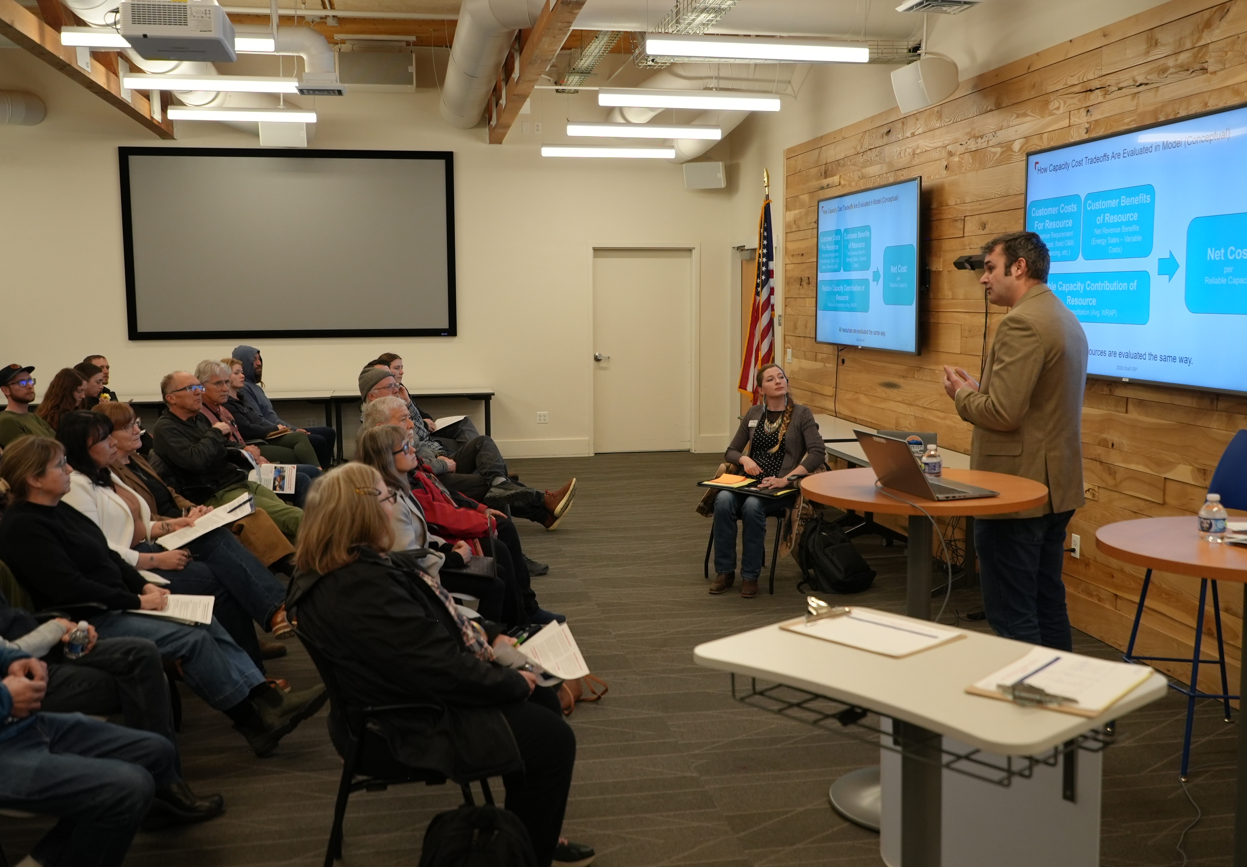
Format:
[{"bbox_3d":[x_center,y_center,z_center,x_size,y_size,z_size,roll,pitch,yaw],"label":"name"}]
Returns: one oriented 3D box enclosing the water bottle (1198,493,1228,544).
[{"bbox_3d":[1.472,0.211,2.969,0.063,0.116,0.063,0,7,0],"label":"water bottle"}]

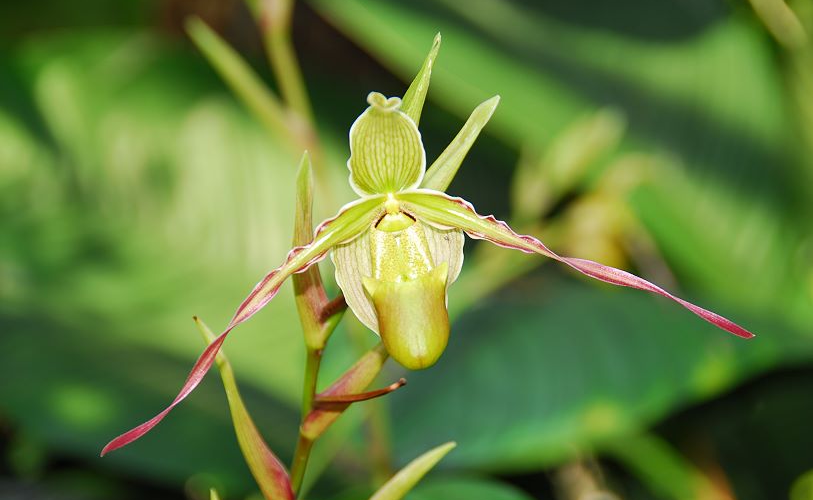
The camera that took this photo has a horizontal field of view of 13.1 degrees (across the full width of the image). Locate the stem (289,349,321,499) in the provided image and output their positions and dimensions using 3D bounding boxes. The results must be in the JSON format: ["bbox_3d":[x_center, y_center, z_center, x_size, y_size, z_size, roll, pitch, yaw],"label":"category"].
[{"bbox_3d":[-0.026,0.044,0.905,0.004,0.037,0.004,7,0,0],"label":"stem"}]

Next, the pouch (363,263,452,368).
[{"bbox_3d":[0.000,0.016,0.865,0.021,0.027,0.021,-5,6,-5],"label":"pouch"}]

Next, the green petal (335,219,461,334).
[{"bbox_3d":[-0.002,0.007,0.883,0.033,0.031,0.014,-2,6,-3],"label":"green petal"}]

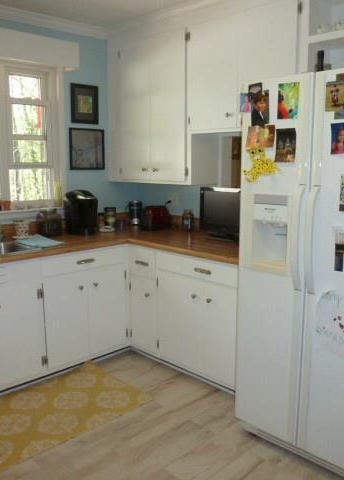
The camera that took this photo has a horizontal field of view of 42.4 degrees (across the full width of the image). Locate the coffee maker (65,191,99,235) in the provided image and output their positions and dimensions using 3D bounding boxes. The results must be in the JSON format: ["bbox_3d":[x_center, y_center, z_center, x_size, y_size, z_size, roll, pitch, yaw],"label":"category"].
[{"bbox_3d":[-0.682,-0.214,3.332,0.250,0.330,0.310,-4,10,-24],"label":"coffee maker"}]

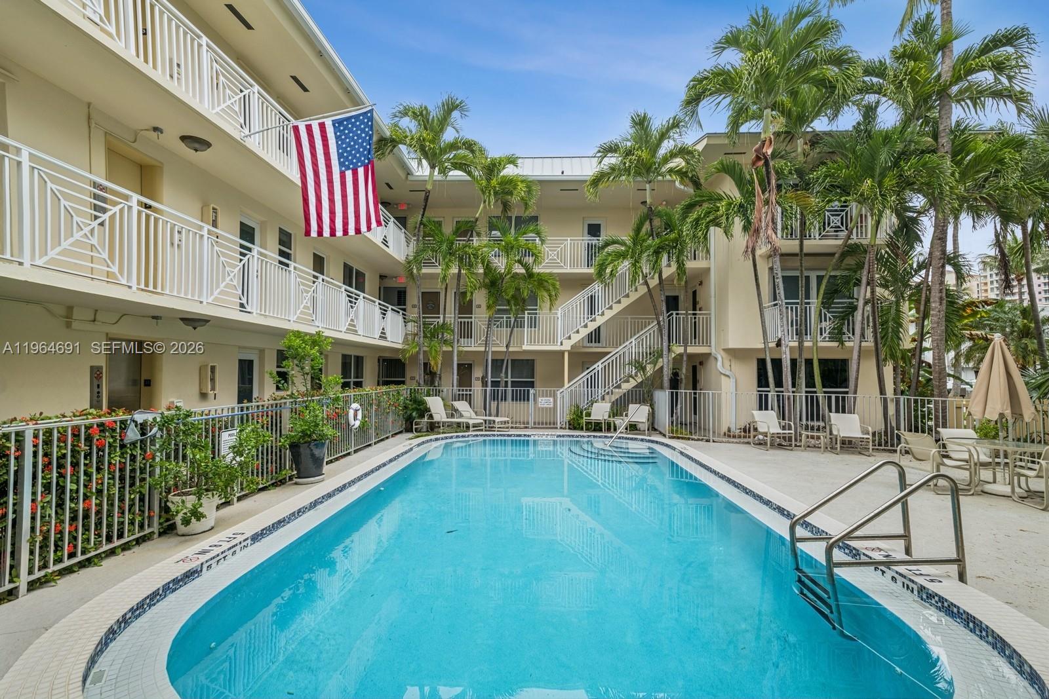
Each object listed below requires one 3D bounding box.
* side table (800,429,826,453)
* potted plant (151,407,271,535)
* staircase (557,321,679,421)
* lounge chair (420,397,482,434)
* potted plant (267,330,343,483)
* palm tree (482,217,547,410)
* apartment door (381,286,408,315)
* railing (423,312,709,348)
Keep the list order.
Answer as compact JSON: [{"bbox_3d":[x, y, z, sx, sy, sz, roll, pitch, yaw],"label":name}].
[{"bbox_3d":[6.164,1.976,9.950,0.450,0.430,0.450,-1,-3,29],"label":"side table"},{"bbox_3d":[-3.383,1.291,4.980,1.020,1.280,1.000,0,-3,3],"label":"potted plant"},{"bbox_3d":[3.080,0.685,15.300,3.850,3.400,1.100,0,-2,2],"label":"staircase"},{"bbox_3d":[-2.073,1.804,12.750,1.750,1.000,0.680,-1,-3,22],"label":"lounge chair"},{"bbox_3d":[-3.373,0.879,7.200,1.100,2.300,1.050,0,-2,0],"label":"potted plant"},{"bbox_3d":[-0.364,-0.871,14.800,1.980,6.450,1.980,0,-3,0],"label":"palm tree"},{"bbox_3d":[-4.930,-1.244,17.700,0.900,2.120,0.080,0,-3,0],"label":"apartment door"},{"bbox_3d":[1.060,-0.605,14.850,9.250,1.070,1.150,0,-2,0],"label":"railing"}]

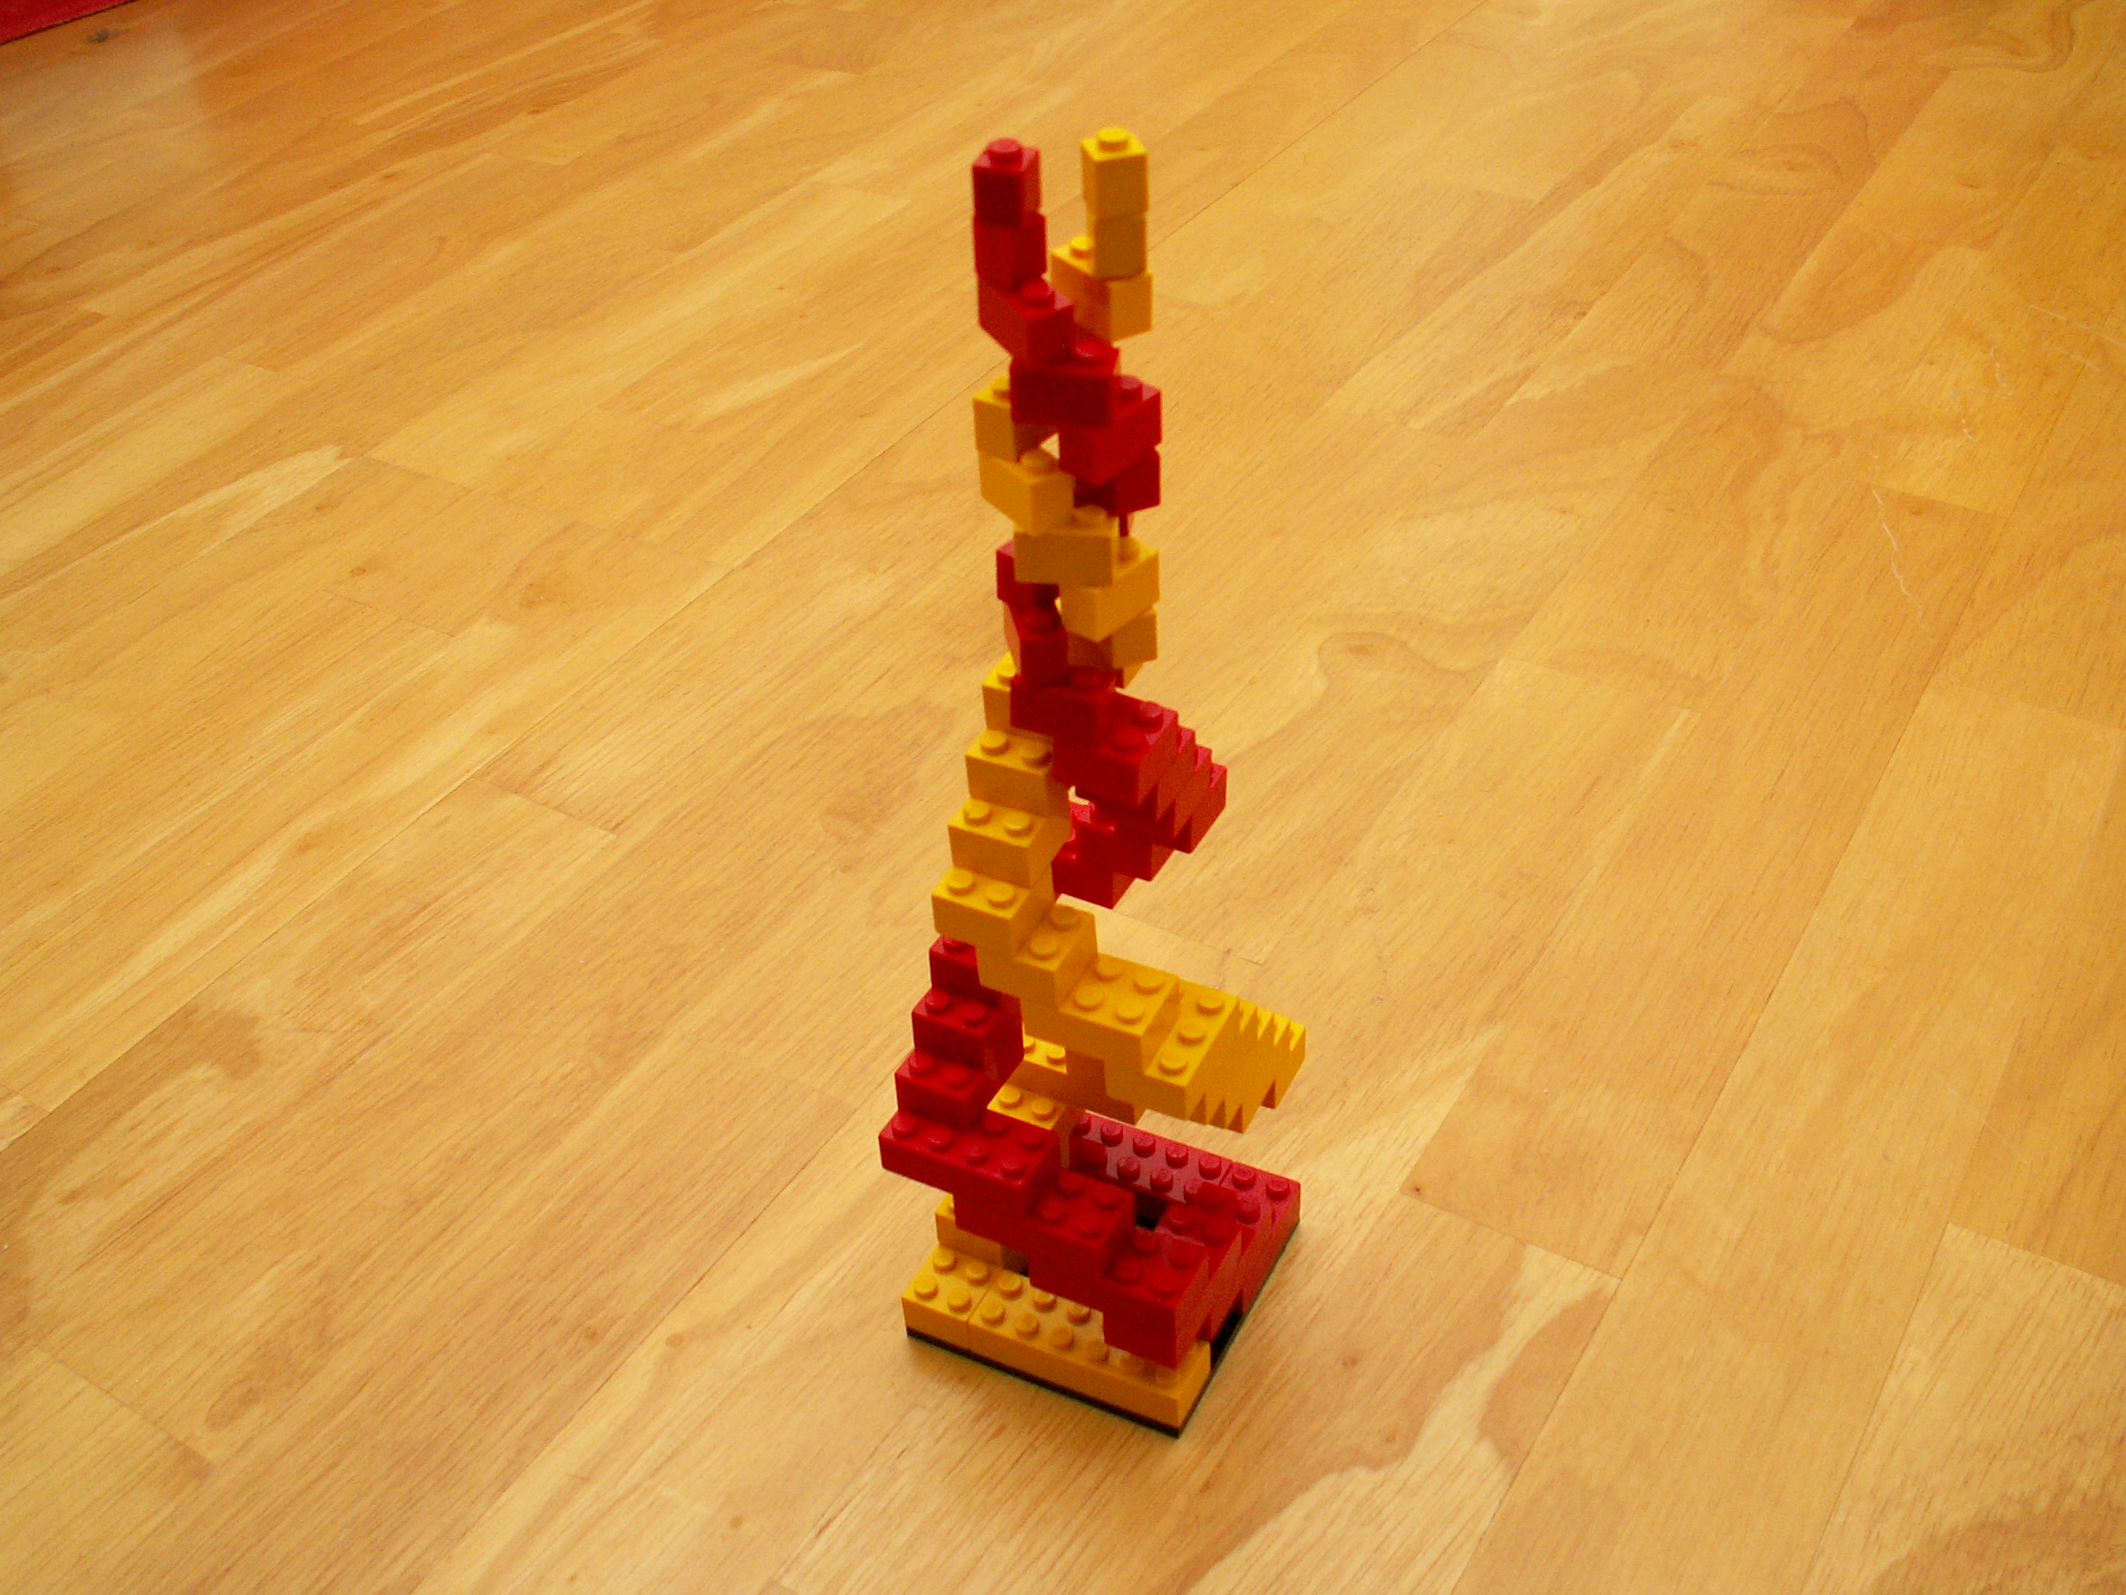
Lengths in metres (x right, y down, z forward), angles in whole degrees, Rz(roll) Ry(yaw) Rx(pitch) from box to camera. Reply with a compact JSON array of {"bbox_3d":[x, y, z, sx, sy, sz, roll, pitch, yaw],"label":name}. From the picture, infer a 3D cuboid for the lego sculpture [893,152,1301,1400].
[{"bbox_3d":[0.004,0.005,0.390,0.064,0.255,0.064,16,43,23],"label":"lego sculpture"}]

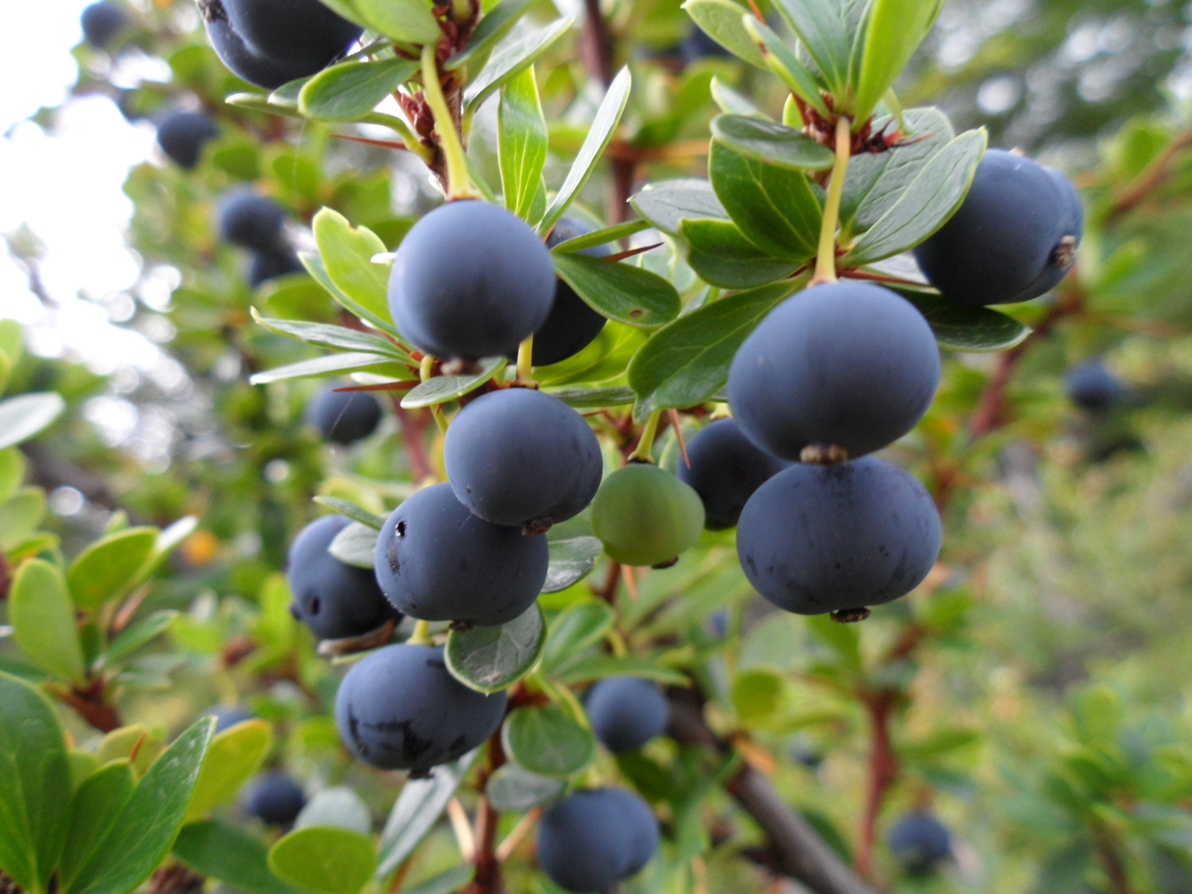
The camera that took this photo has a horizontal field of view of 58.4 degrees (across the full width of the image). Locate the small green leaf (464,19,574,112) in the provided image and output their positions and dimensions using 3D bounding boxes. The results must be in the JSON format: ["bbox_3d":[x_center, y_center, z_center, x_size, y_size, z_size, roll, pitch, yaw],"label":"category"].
[{"bbox_3d":[-0.006,-0.030,0.082,0.012,0.002,0.005,-45,30,-15],"label":"small green leaf"}]

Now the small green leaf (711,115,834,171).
[{"bbox_3d":[0.014,-0.024,0.084,0.011,0.002,0.006,4,33,-26],"label":"small green leaf"}]

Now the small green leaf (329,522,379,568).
[{"bbox_3d":[-0.017,0.008,0.085,0.009,0.004,0.001,-5,-31,-15],"label":"small green leaf"}]

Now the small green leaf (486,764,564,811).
[{"bbox_3d":[-0.006,0.029,0.093,0.007,0.004,0.002,0,0,0],"label":"small green leaf"}]

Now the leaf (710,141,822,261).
[{"bbox_3d":[0.015,-0.020,0.088,0.007,0.013,0.002,-36,19,16],"label":"leaf"}]

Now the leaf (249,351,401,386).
[{"bbox_3d":[-0.022,-0.006,0.087,0.012,0.002,0.005,-6,26,-14],"label":"leaf"}]

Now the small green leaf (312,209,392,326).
[{"bbox_3d":[-0.017,-0.013,0.079,0.005,0.012,0.001,-41,16,-28],"label":"small green leaf"}]

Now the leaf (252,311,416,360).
[{"bbox_3d":[-0.019,-0.008,0.080,0.013,0.002,0.005,17,25,-5],"label":"leaf"}]

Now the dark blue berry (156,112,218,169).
[{"bbox_3d":[-0.072,-0.054,0.188,0.011,0.010,0.011,0,-3,0],"label":"dark blue berry"}]

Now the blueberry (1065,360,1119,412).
[{"bbox_3d":[0.110,-0.014,0.237,0.012,0.011,0.012,0,3,0],"label":"blueberry"}]

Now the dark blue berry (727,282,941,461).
[{"bbox_3d":[0.015,-0.005,0.066,0.013,0.011,0.013,0,-11,0],"label":"dark blue berry"}]

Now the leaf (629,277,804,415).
[{"bbox_3d":[0.009,-0.007,0.069,0.015,0.006,0.002,-38,-10,-12],"label":"leaf"}]

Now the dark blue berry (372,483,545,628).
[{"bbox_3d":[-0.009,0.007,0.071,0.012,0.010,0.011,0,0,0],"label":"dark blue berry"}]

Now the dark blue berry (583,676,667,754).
[{"bbox_3d":[0.004,0.037,0.147,0.011,0.011,0.011,0,-3,0],"label":"dark blue berry"}]

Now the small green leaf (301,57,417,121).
[{"bbox_3d":[-0.015,-0.023,0.068,0.009,0.004,0.002,-30,-40,-6],"label":"small green leaf"}]

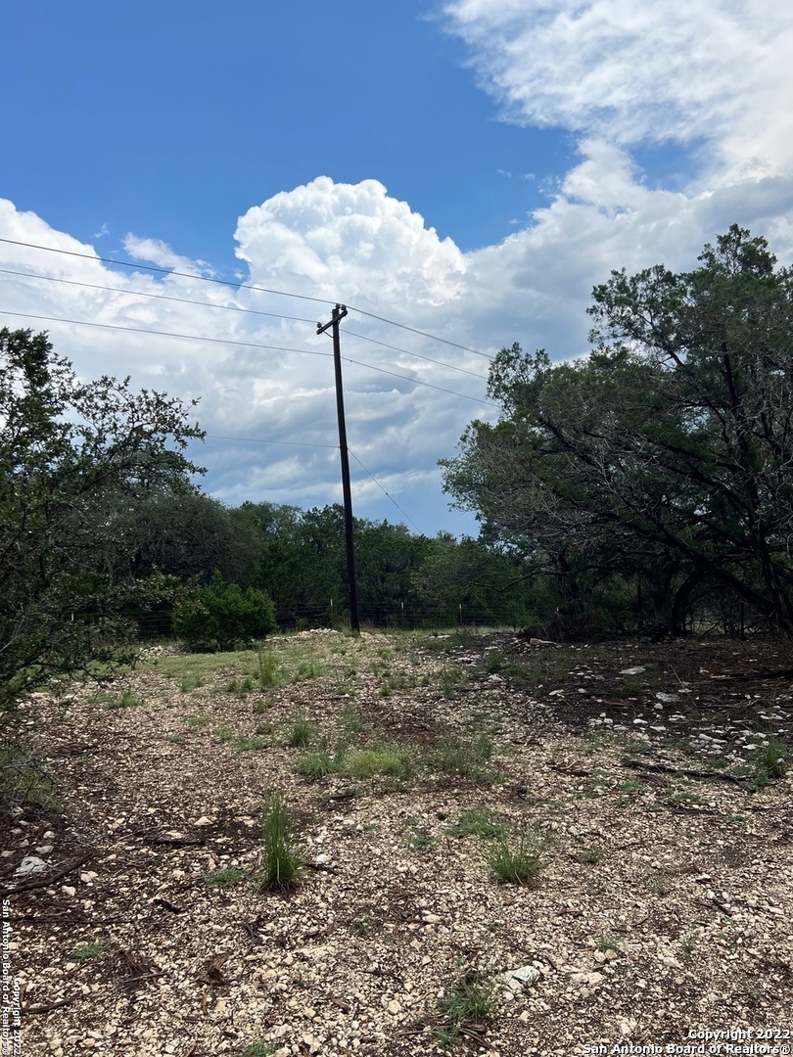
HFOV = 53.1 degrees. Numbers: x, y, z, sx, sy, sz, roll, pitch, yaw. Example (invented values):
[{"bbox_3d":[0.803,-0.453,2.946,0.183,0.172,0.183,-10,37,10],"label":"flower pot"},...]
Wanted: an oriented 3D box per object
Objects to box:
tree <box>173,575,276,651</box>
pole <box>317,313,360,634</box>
[{"bbox_3d":[-4.200,2.070,19.400,2.500,1.800,2.400,-1,-4,0],"label":"tree"},{"bbox_3d":[-1.399,-1.745,22.125,0.320,9.250,1.750,-1,-5,-33],"label":"pole"}]

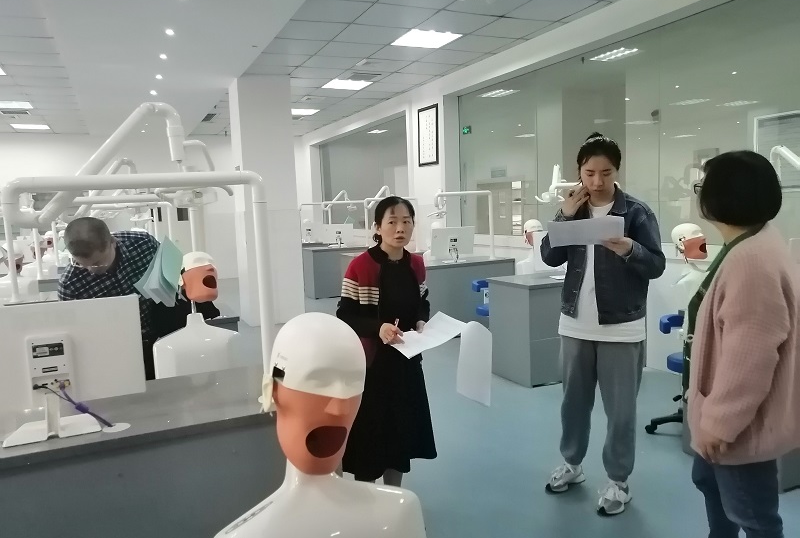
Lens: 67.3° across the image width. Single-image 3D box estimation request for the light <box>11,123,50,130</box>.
[{"bbox_3d":[-6.634,-2.554,10.794,0.600,0.050,0.600,-5,7,-24],"label":"light"}]

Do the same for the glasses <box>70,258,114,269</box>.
[{"bbox_3d":[-1.222,-0.042,2.380,0.140,0.140,0.045,-5,-35,-27],"label":"glasses"}]

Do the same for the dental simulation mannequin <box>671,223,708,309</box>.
[{"bbox_3d":[1.980,0.012,4.000,0.430,0.630,0.270,-6,7,-28],"label":"dental simulation mannequin"}]

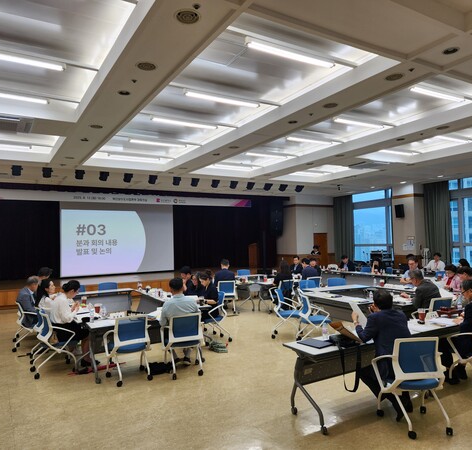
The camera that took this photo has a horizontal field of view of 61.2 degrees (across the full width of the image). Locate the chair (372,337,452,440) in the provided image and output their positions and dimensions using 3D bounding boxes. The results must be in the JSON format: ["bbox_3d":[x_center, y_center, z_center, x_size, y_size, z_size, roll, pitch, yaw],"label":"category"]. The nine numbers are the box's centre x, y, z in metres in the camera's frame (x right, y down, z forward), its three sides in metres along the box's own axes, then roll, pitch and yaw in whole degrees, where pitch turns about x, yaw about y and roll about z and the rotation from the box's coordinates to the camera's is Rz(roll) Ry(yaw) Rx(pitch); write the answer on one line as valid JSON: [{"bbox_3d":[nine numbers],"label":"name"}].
[{"bbox_3d":[1.646,1.446,3.710,0.580,0.830,0.560,-1,-3,-7],"label":"chair"}]

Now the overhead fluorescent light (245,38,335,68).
[{"bbox_3d":[0.666,-1.968,4.599,1.260,0.080,0.110,0,-3,-31],"label":"overhead fluorescent light"}]

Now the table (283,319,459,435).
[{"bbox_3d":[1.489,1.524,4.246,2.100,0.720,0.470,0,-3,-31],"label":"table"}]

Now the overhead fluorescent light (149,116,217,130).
[{"bbox_3d":[-0.888,-1.815,7.096,1.260,0.080,0.110,0,-3,-31],"label":"overhead fluorescent light"}]

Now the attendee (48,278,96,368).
[{"bbox_3d":[-2.357,1.438,5.735,0.820,1.250,0.500,0,-3,-31],"label":"attendee"}]

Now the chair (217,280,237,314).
[{"bbox_3d":[-0.205,1.751,9.696,0.600,0.850,0.600,-1,-2,-4],"label":"chair"}]

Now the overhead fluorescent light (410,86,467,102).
[{"bbox_3d":[3.069,-1.972,6.042,1.260,0.080,0.110,0,-3,-31],"label":"overhead fluorescent light"}]

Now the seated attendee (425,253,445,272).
[{"bbox_3d":[5.695,1.439,11.259,0.540,1.280,0.750,-4,-3,38],"label":"seated attendee"}]

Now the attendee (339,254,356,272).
[{"bbox_3d":[3.511,1.561,12.487,0.750,1.200,0.500,1,-3,-41],"label":"attendee"}]

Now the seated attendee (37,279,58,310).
[{"bbox_3d":[-2.874,1.494,6.385,0.780,1.220,0.480,0,-3,-34],"label":"seated attendee"}]

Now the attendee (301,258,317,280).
[{"bbox_3d":[1.842,1.498,10.147,0.520,1.280,0.780,-1,-3,-22],"label":"attendee"}]

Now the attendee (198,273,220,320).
[{"bbox_3d":[-0.569,1.445,6.927,0.780,1.230,0.460,0,-3,-29],"label":"attendee"}]

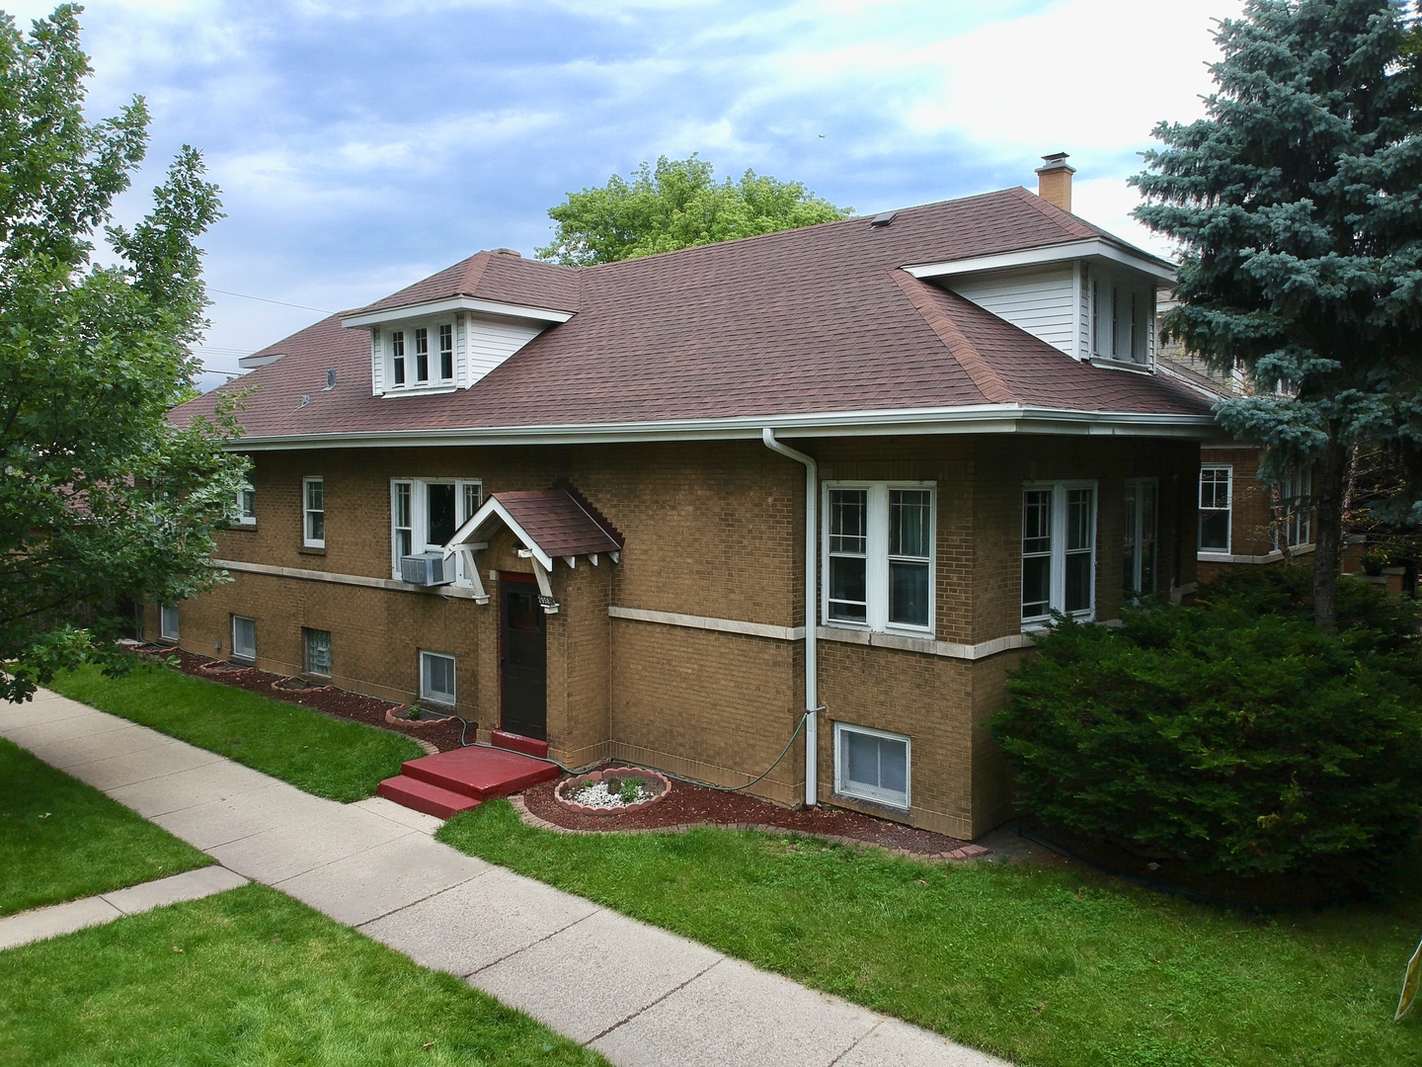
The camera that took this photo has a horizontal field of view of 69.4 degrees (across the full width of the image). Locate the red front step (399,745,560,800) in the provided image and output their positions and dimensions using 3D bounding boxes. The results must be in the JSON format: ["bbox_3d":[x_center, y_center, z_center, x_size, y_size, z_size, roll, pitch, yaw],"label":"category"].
[{"bbox_3d":[-3.012,3.148,13.607,1.710,0.175,1.360,3,5,40],"label":"red front step"}]

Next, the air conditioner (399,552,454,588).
[{"bbox_3d":[-4.484,0.574,16.309,0.671,0.414,0.553,3,5,40],"label":"air conditioner"}]

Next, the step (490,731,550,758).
[{"bbox_3d":[-2.610,2.921,14.226,1.194,0.217,0.168,3,5,40],"label":"step"}]

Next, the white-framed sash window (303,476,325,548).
[{"bbox_3d":[-7.319,-0.386,18.940,0.730,1.323,0.100,3,5,40],"label":"white-framed sash window"}]

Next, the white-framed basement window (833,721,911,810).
[{"bbox_3d":[1.888,2.644,11.757,1.030,0.850,0.120,3,6,40],"label":"white-framed basement window"}]

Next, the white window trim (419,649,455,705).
[{"bbox_3d":[-4.373,2.322,16.465,0.940,0.790,0.110,3,5,40],"label":"white window trim"}]

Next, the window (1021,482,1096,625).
[{"bbox_3d":[4.053,0.241,11.965,1.511,1.727,0.120,-3,5,-39],"label":"window"}]

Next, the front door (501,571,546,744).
[{"bbox_3d":[-2.543,1.748,14.164,0.967,2.132,0.090,3,5,40],"label":"front door"}]

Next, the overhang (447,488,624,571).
[{"bbox_3d":[-2.470,-0.084,14.046,2.250,0.967,1.263,3,5,40],"label":"overhang"}]

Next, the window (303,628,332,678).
[{"bbox_3d":[-7.193,2.185,18.818,0.950,0.825,0.120,3,5,40],"label":"window"}]

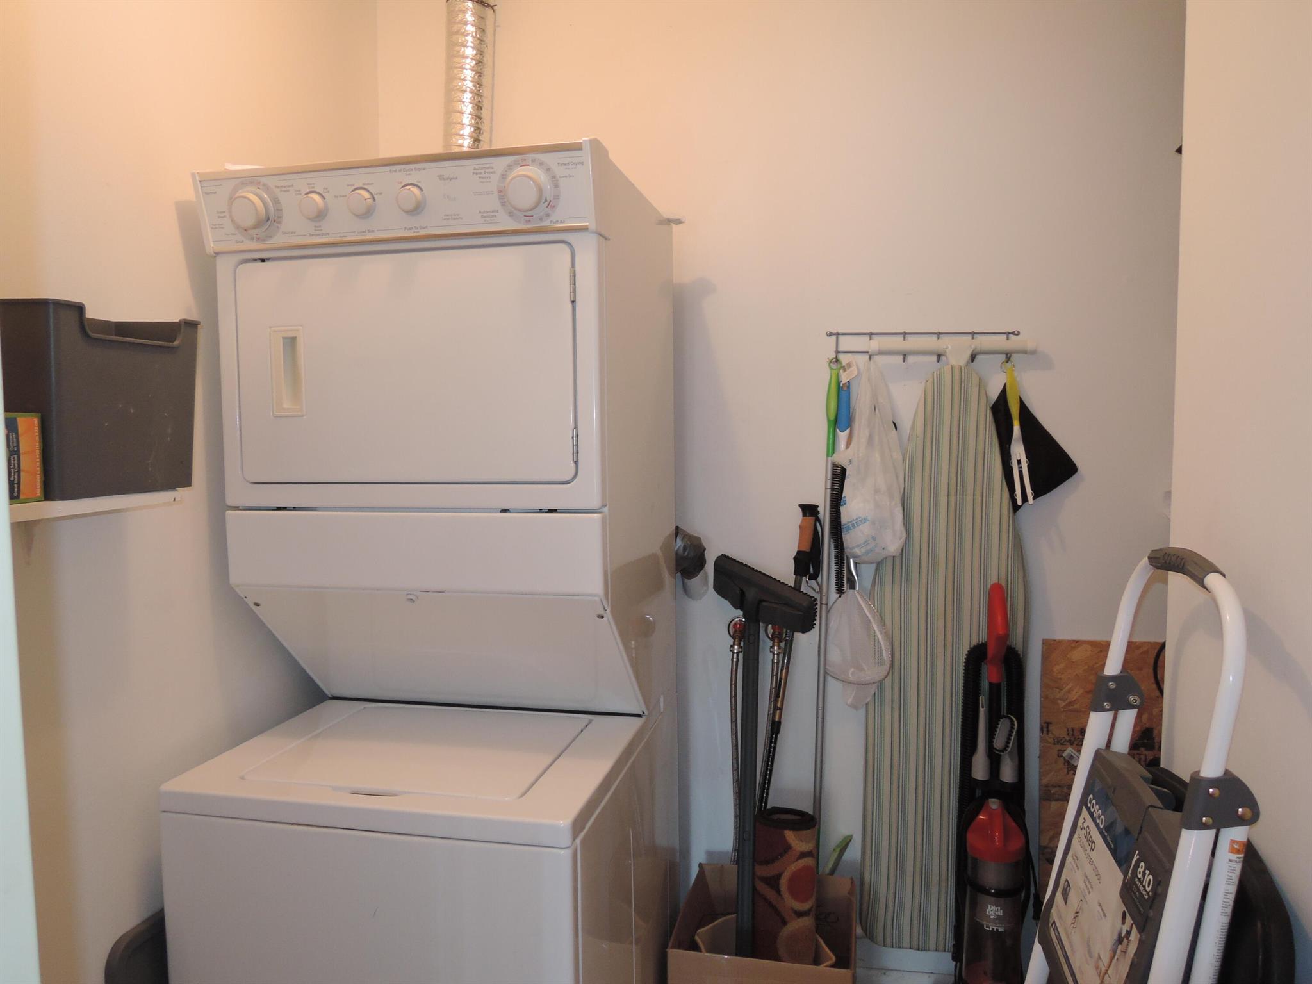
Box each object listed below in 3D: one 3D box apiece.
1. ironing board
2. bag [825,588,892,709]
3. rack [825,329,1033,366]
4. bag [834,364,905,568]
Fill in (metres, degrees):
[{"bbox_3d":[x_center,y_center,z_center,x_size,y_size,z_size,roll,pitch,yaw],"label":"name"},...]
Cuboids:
[{"bbox_3d":[0.672,0.398,2.147,0.369,1.385,0.070,0,4,7],"label":"ironing board"},{"bbox_3d":[0.475,0.367,2.135,0.156,0.288,0.080,0,4,7],"label":"bag"},{"bbox_3d":[0.631,-0.337,2.124,0.461,0.083,0.055,0,4,7],"label":"rack"},{"bbox_3d":[0.495,-0.068,2.111,0.163,0.476,0.110,0,4,7],"label":"bag"}]

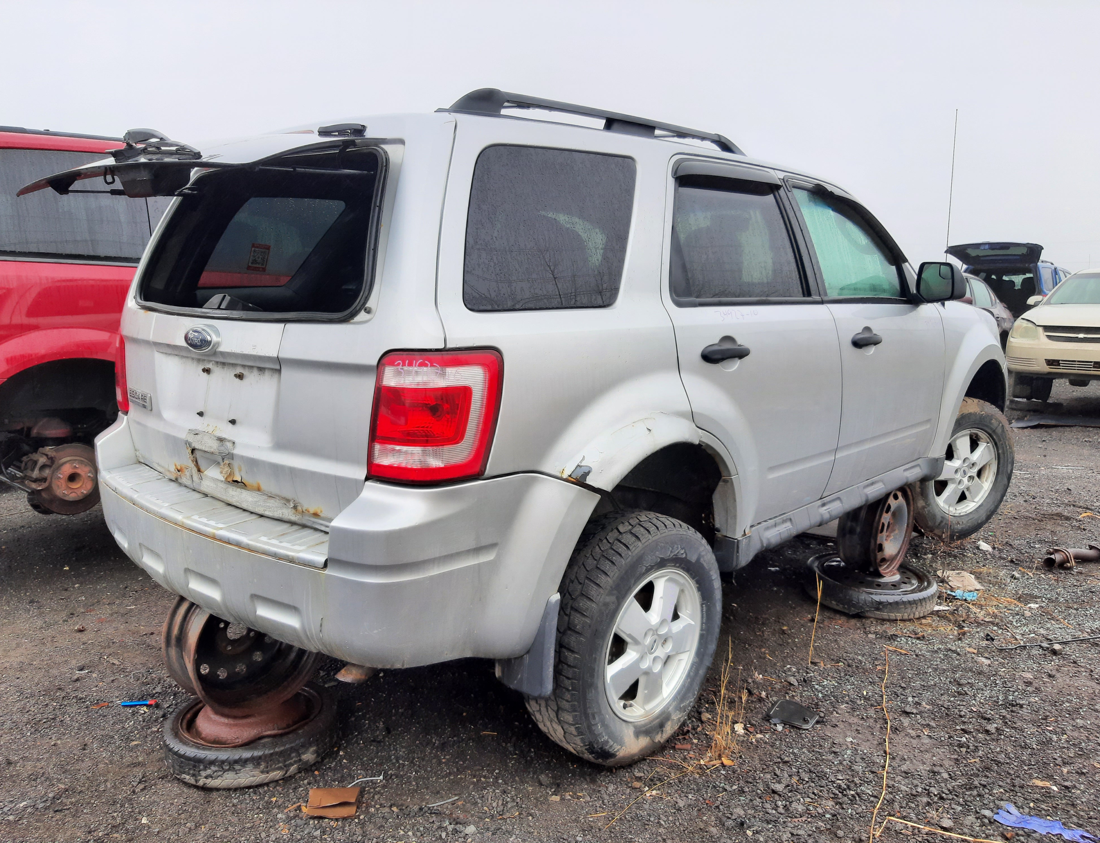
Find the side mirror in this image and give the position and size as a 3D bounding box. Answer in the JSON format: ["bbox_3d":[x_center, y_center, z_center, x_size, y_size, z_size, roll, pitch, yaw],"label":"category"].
[{"bbox_3d":[1.586,-0.561,3.417,0.205,0.185,0.135,9,13,42],"label":"side mirror"}]

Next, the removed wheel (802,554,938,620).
[{"bbox_3d":[1.425,0.737,3.770,0.555,0.125,0.555,0,10,0],"label":"removed wheel"}]

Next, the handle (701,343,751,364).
[{"bbox_3d":[0.510,-0.199,2.438,0.055,0.065,0.220,9,12,43],"label":"handle"}]

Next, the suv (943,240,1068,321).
[{"bbox_3d":[10.245,-2.660,18.417,1.820,1.880,4.550,8,12,38],"label":"suv"}]

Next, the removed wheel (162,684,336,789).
[{"bbox_3d":[-0.908,0.938,2.577,0.505,0.115,0.505,0,10,0],"label":"removed wheel"}]

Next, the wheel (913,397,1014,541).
[{"bbox_3d":[2.023,0.241,4.264,0.720,0.720,0.235,-4,10,-23],"label":"wheel"}]

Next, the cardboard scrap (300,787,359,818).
[{"bbox_3d":[-0.591,1.036,2.301,0.142,0.030,0.128,-1,9,-7],"label":"cardboard scrap"}]

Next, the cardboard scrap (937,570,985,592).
[{"bbox_3d":[1.963,0.743,3.990,0.180,0.030,0.250,0,10,2],"label":"cardboard scrap"}]

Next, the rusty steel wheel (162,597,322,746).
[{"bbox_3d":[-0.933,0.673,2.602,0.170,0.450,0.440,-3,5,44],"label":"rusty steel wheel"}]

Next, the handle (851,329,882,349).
[{"bbox_3d":[1.176,-0.306,3.128,0.055,0.065,0.220,9,12,43],"label":"handle"}]

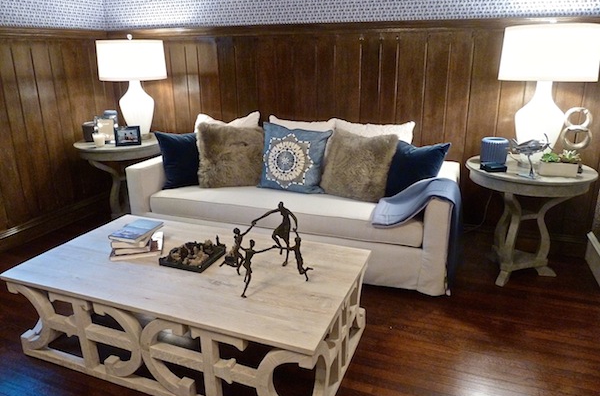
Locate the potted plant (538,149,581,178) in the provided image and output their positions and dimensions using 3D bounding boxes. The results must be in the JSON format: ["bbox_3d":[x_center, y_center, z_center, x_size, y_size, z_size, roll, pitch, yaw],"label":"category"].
[{"bbox_3d":[1.540,-0.210,2.562,0.215,0.140,0.110,6,19,18],"label":"potted plant"}]

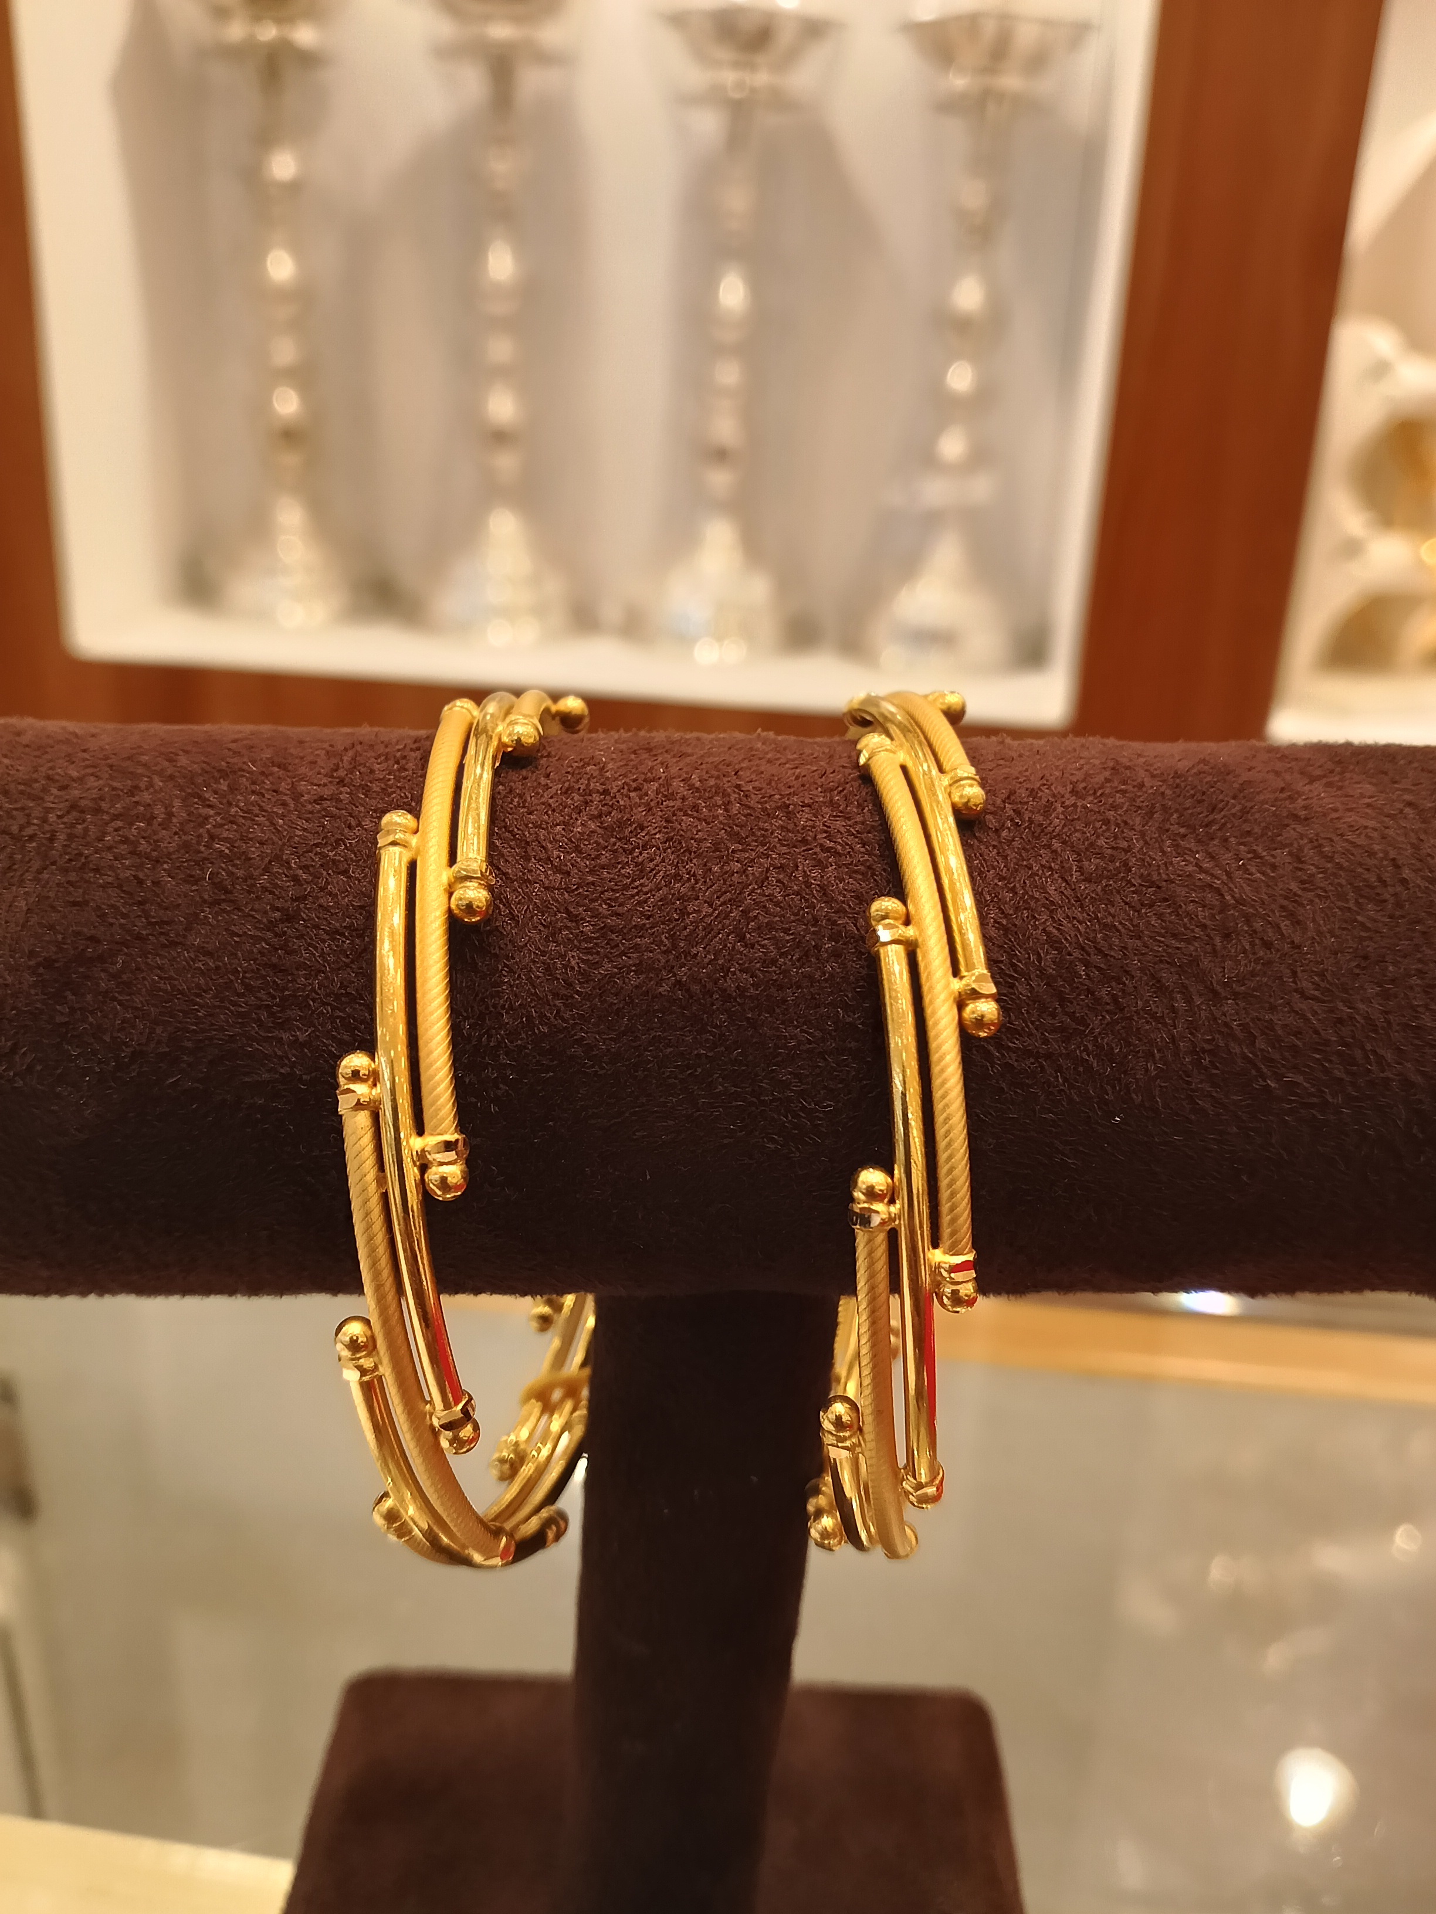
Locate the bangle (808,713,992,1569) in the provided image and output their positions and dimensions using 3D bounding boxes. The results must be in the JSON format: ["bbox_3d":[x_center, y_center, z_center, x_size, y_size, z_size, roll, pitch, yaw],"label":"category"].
[{"bbox_3d":[0.014,0.013,0.120,0.009,0.067,0.067,3,18,3],"label":"bangle"}]

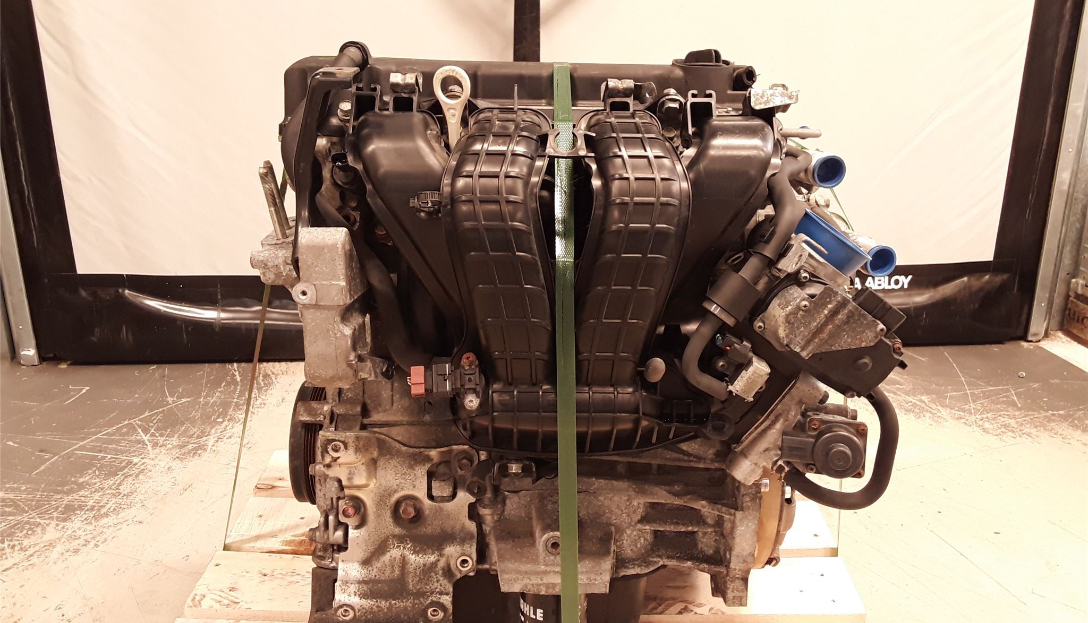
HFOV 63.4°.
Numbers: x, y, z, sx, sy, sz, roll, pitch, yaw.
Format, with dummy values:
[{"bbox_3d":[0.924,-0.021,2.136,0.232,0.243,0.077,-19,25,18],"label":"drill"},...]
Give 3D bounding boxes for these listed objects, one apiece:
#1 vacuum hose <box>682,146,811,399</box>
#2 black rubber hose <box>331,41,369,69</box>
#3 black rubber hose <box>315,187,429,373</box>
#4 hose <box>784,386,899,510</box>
[{"bbox_3d":[0.207,-0.045,0.885,0.145,0.218,0.165,0,20,0],"label":"vacuum hose"},{"bbox_3d":[-0.212,-0.278,0.950,0.045,0.042,0.055,0,20,0],"label":"black rubber hose"},{"bbox_3d":[-0.179,-0.033,0.910,0.127,0.172,0.110,0,20,0],"label":"black rubber hose"},{"bbox_3d":[0.302,0.139,0.905,0.121,0.120,0.075,0,20,0],"label":"hose"}]

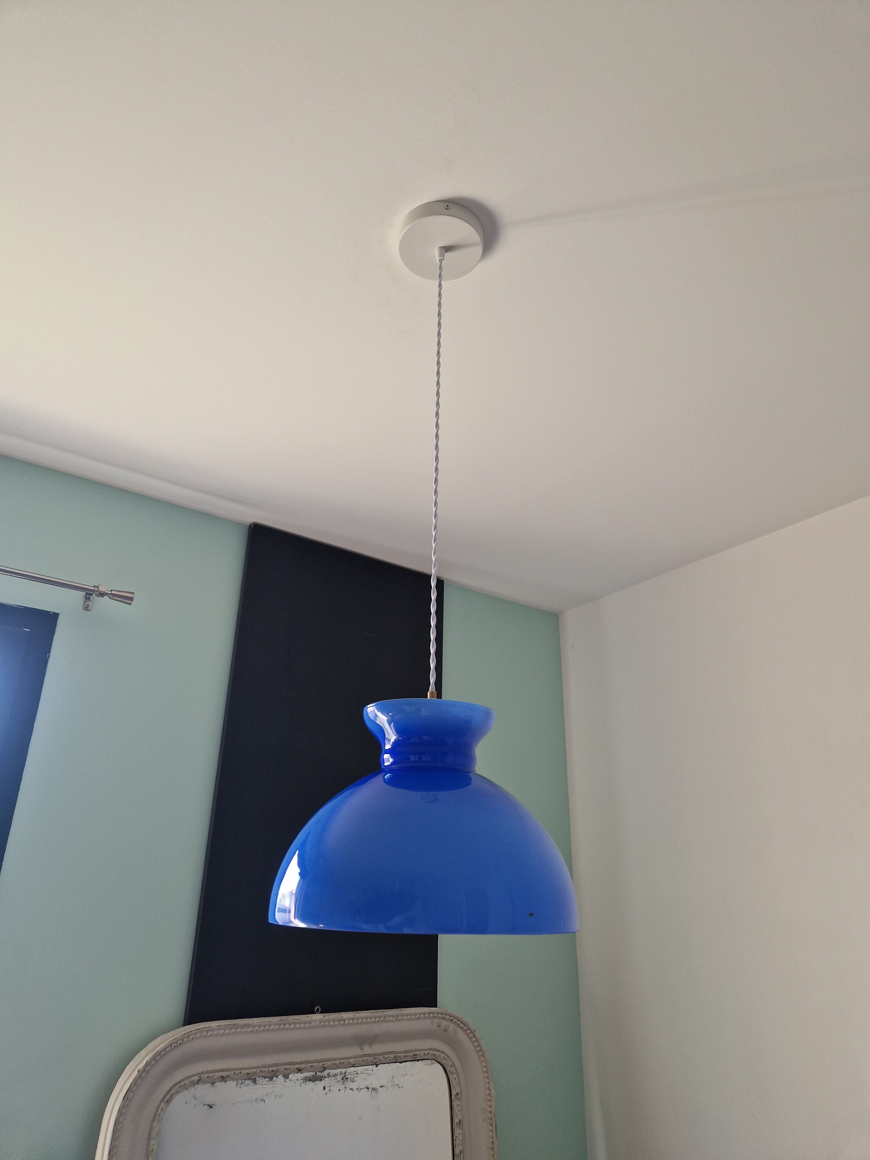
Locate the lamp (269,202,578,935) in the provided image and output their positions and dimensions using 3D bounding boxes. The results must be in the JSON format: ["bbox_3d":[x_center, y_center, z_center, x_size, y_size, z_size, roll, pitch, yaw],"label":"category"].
[{"bbox_3d":[-0.002,-0.084,0.952,0.300,0.937,0.300,1,-24,0],"label":"lamp"}]

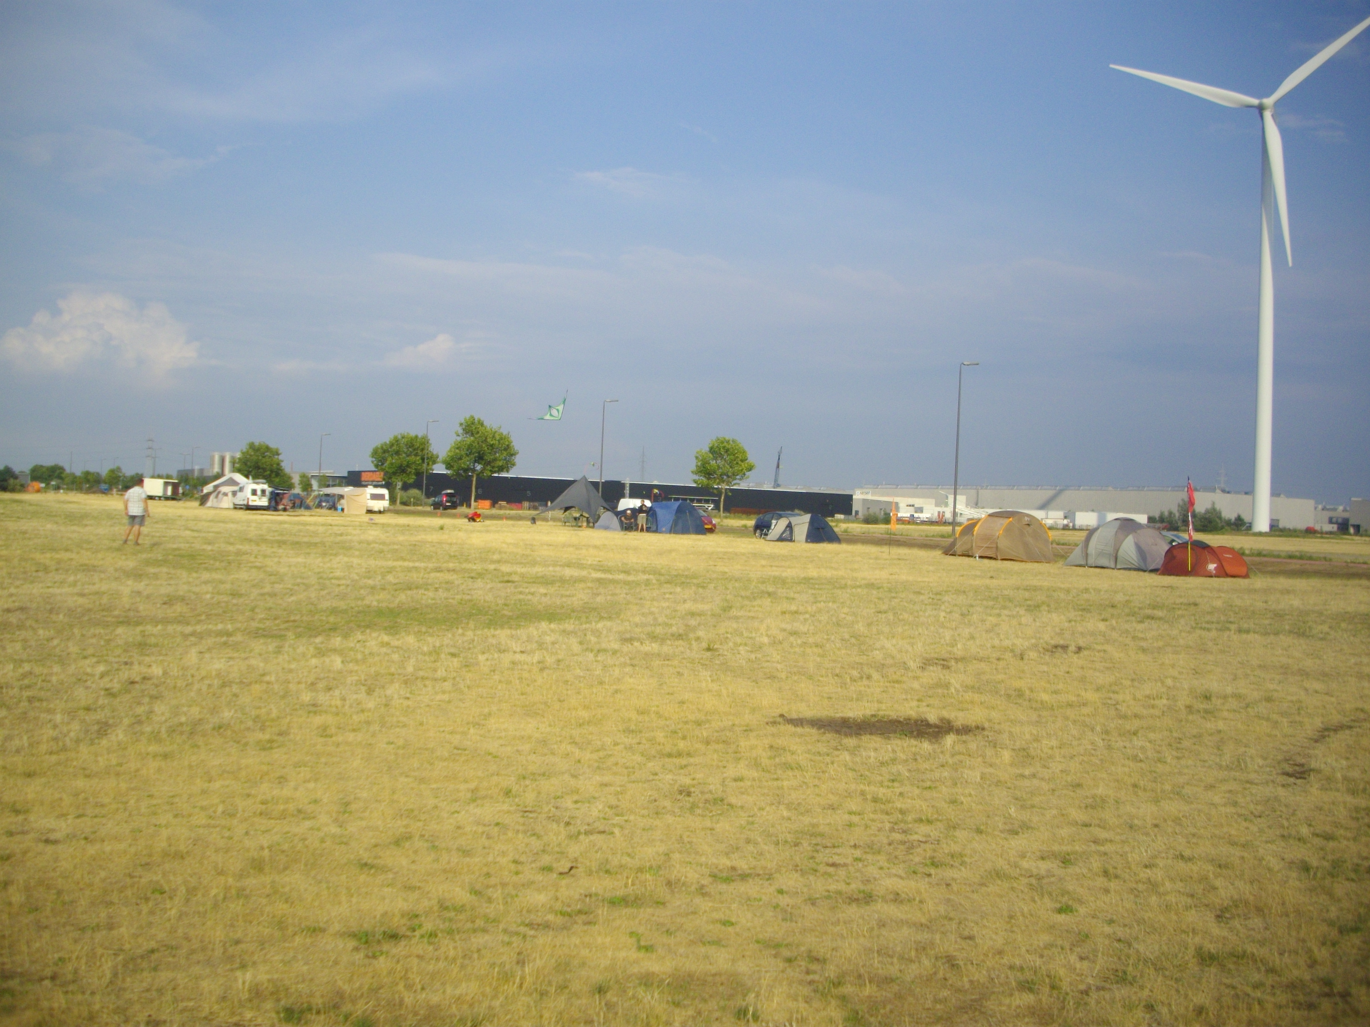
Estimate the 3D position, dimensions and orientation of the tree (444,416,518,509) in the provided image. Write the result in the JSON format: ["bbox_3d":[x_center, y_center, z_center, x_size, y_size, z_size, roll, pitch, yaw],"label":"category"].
[{"bbox_3d":[-22.674,-5.624,162.000,8.100,10.420,8.100,2,0,0],"label":"tree"}]

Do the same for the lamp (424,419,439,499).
[{"bbox_3d":[-27.715,-5.496,160.000,1.400,9.600,0.350,2,0,-30],"label":"lamp"}]

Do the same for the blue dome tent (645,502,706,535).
[{"bbox_3d":[-0.422,0.271,82.500,3.000,1.830,2.500,2,0,-22],"label":"blue dome tent"}]

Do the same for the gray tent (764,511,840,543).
[{"bbox_3d":[6.002,0.704,75.000,3.400,1.573,2.400,2,0,-22],"label":"gray tent"}]

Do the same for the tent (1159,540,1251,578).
[{"bbox_3d":[15.881,1.392,44.800,2.500,1.070,1.700,2,0,6],"label":"tent"}]

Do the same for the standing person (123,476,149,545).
[{"bbox_3d":[-14.787,-0.043,39.400,0.620,1.780,0.420,2,0,-10],"label":"standing person"}]

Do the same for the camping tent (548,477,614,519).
[{"bbox_3d":[-6.630,-0.773,94.000,4.900,3.195,4.900,2,0,21],"label":"camping tent"}]

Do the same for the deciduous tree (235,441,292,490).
[{"bbox_3d":[-66.894,-6.867,232.000,9.000,9.157,9.000,2,0,0],"label":"deciduous tree"}]

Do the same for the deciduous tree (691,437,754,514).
[{"bbox_3d":[3.157,-2.807,120.000,5.100,6.800,5.100,2,0,0],"label":"deciduous tree"}]

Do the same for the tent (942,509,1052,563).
[{"bbox_3d":[11.929,0.820,55.800,2.500,1.884,4.700,2,0,-17],"label":"tent"}]

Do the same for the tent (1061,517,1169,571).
[{"bbox_3d":[14.759,1.056,49.800,2.200,1.720,3.700,2,0,-20],"label":"tent"}]

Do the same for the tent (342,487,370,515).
[{"bbox_3d":[-31.015,-1.109,138.000,2.350,2.350,2.700,2,0,6],"label":"tent"}]

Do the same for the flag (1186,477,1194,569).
[{"bbox_3d":[14.631,0.373,42.500,0.260,2.827,0.150,2,0,0],"label":"flag"}]

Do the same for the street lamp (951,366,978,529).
[{"bbox_3d":[16.277,-3.743,85.000,1.400,10.033,0.300,2,0,-28],"label":"street lamp"}]

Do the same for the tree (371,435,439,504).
[{"bbox_3d":[-36.207,-5.702,188.000,8.600,9.344,8.600,2,0,0],"label":"tree"}]

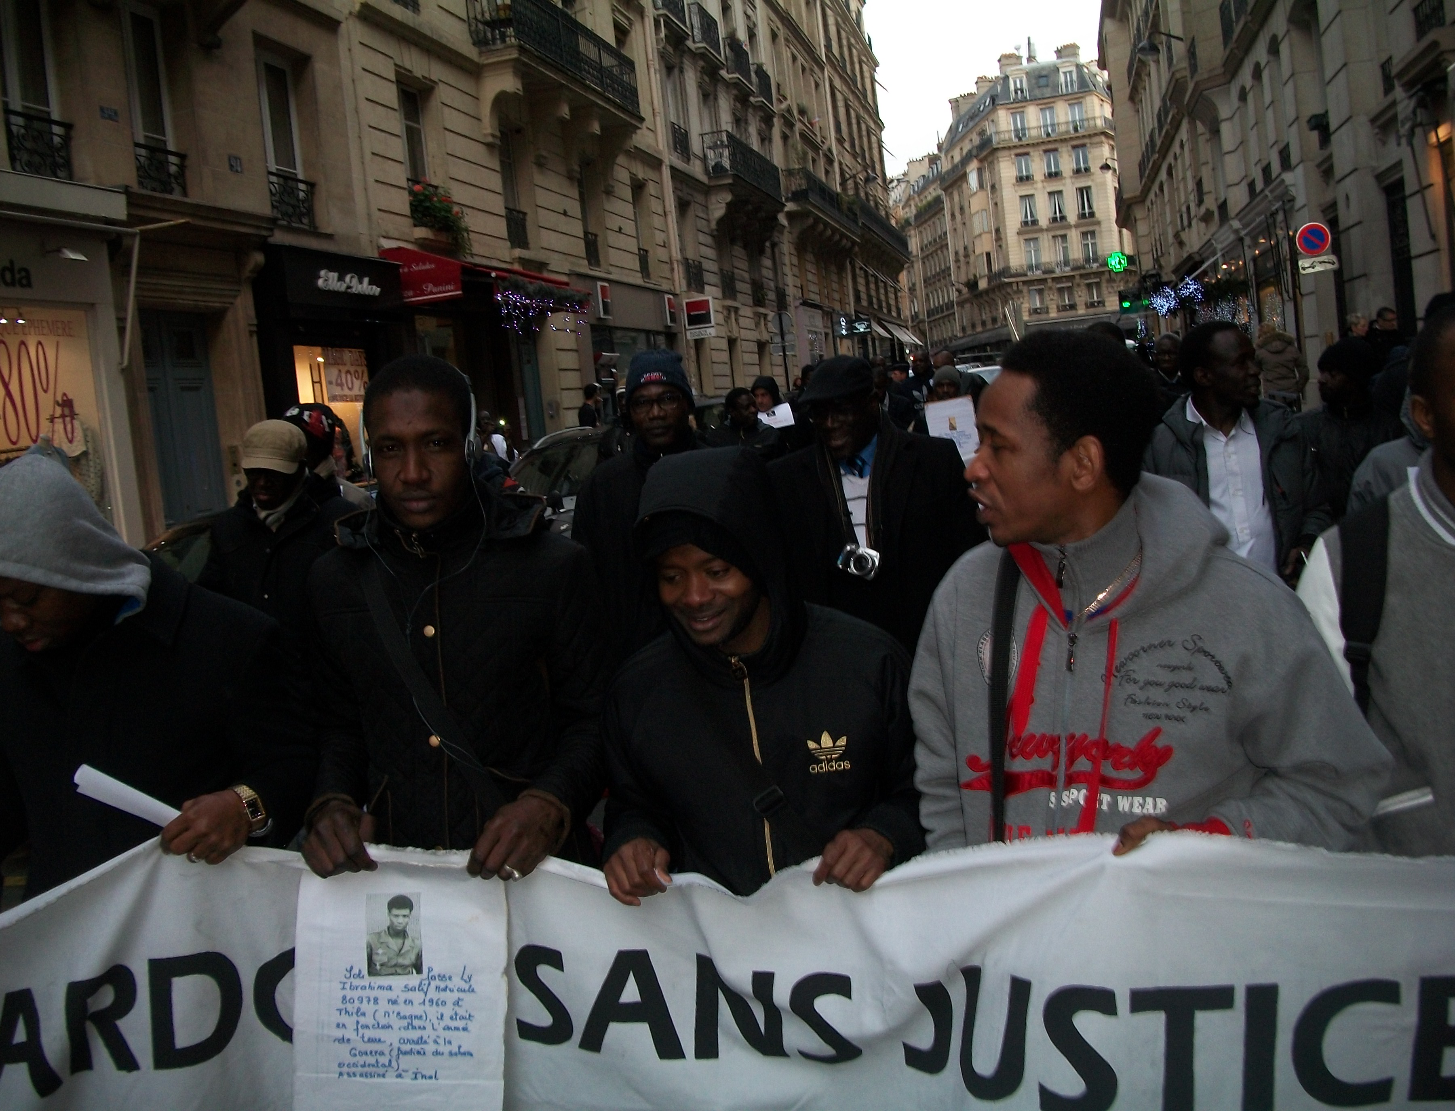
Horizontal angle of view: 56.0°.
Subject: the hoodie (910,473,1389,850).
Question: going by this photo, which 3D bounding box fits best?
[{"bbox_3d":[0.526,0.282,1.680,0.560,0.720,0.360,-3,7,29],"label":"hoodie"}]

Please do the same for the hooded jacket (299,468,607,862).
[{"bbox_3d":[-0.415,0.246,2.120,0.520,0.790,0.360,-6,6,2],"label":"hooded jacket"}]

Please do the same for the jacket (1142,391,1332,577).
[{"bbox_3d":[1.477,-0.105,3.950,0.540,0.720,0.340,-6,6,11],"label":"jacket"}]

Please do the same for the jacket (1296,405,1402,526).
[{"bbox_3d":[2.184,-0.193,4.800,0.520,0.700,0.330,-5,6,22],"label":"jacket"}]

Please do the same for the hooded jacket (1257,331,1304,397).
[{"bbox_3d":[6.078,-2.098,15.000,0.560,0.720,0.360,-7,6,-8],"label":"hooded jacket"}]

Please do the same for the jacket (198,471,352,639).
[{"bbox_3d":[-1.307,0.130,4.000,0.490,0.740,0.340,-6,6,6],"label":"jacket"}]

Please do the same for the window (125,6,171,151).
[{"bbox_3d":[-5.602,-4.410,13.092,0.150,1.750,0.820,-5,6,14],"label":"window"}]

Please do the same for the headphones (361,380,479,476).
[{"bbox_3d":[-0.456,-0.196,2.030,0.168,0.178,0.080,-7,6,-5],"label":"headphones"}]

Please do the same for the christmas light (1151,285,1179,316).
[{"bbox_3d":[11.500,-6.708,36.000,0.750,0.820,0.650,-6,6,14],"label":"christmas light"}]

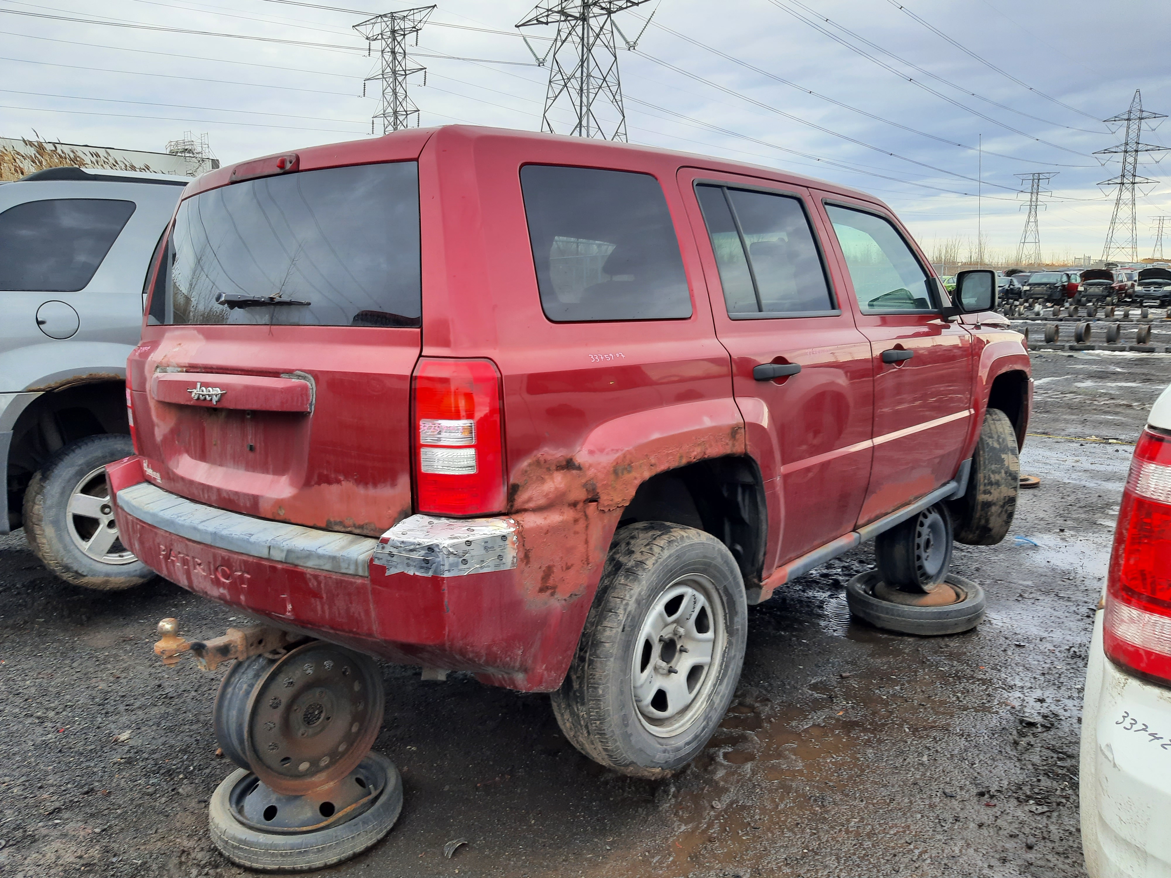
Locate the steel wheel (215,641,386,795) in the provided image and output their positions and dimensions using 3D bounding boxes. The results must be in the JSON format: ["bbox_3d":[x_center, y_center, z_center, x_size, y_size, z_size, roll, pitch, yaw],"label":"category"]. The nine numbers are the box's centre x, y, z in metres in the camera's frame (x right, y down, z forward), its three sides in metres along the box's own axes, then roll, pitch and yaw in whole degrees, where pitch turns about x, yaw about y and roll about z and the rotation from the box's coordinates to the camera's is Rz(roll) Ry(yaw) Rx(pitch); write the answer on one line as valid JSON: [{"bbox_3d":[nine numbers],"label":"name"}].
[{"bbox_3d":[-0.789,0.752,2.447,0.189,0.410,0.410,-1,7,43],"label":"steel wheel"}]

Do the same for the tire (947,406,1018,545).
[{"bbox_3d":[1.956,0.186,4.364,0.210,0.672,0.672,2,10,13],"label":"tire"}]

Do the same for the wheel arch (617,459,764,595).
[{"bbox_3d":[0.259,0.278,2.438,0.180,0.460,0.760,6,11,41],"label":"wheel arch"}]

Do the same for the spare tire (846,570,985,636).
[{"bbox_3d":[1.441,0.711,3.852,0.567,0.108,0.567,0,10,0],"label":"spare tire"}]

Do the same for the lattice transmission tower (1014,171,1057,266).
[{"bbox_3d":[117.700,-55.940,231.670,11.000,27.700,6.000,9,14,40],"label":"lattice transmission tower"}]

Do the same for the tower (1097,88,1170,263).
[{"bbox_3d":[122.873,-56.315,199.339,15.600,43.150,6.600,8,13,36],"label":"tower"}]

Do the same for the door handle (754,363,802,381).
[{"bbox_3d":[0.582,-0.202,2.644,0.050,0.045,0.225,6,11,41],"label":"door handle"}]

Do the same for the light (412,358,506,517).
[{"bbox_3d":[-0.265,-0.005,1.837,0.190,0.330,0.115,8,13,41],"label":"light"}]

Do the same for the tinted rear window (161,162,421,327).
[{"bbox_3d":[-0.843,-0.481,2.290,1.300,0.380,0.080,6,-4,41],"label":"tinted rear window"}]

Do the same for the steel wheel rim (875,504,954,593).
[{"bbox_3d":[1.465,0.467,3.915,0.392,0.392,0.170,-10,9,-44],"label":"steel wheel rim"}]

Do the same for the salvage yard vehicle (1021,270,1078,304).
[{"bbox_3d":[24.325,-7.878,45.900,1.950,1.750,4.900,8,13,39],"label":"salvage yard vehicle"}]

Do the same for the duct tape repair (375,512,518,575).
[{"bbox_3d":[-0.280,0.216,1.841,0.195,0.110,0.215,8,13,41],"label":"duct tape repair"}]

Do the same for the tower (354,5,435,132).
[{"bbox_3d":[-16.469,-24.535,77.204,10.600,23.850,5.000,8,13,38],"label":"tower"}]

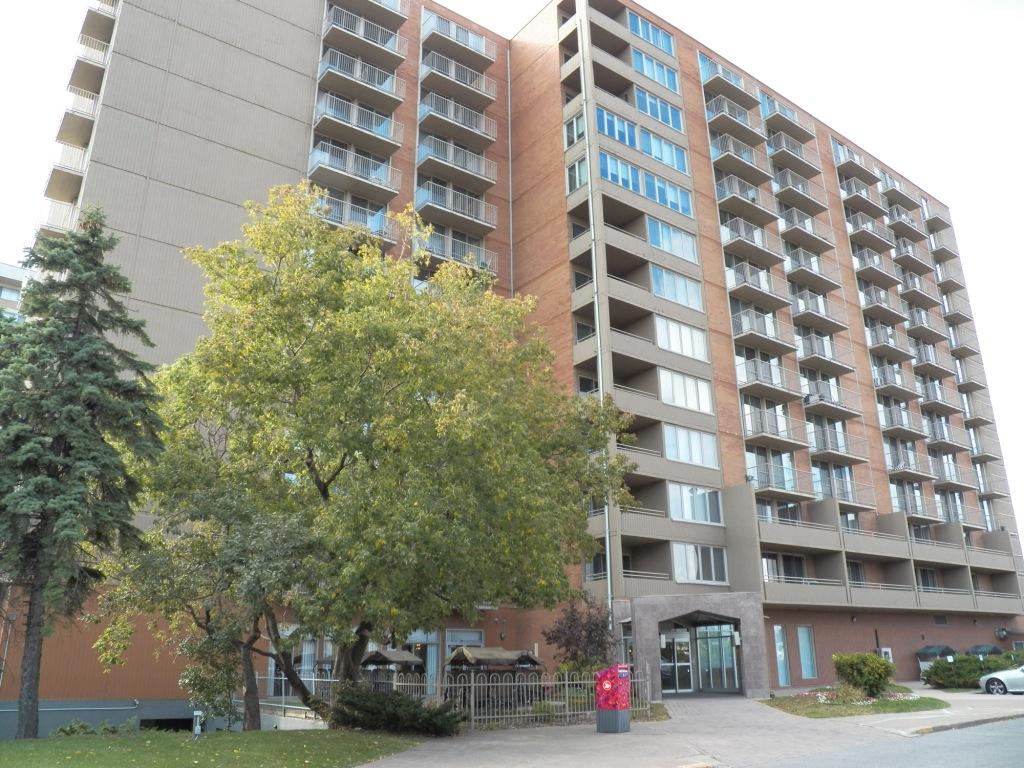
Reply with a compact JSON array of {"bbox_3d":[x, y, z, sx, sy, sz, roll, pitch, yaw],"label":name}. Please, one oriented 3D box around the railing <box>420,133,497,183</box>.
[{"bbox_3d":[-2.782,-11.162,42.637,4.097,1.160,1.120,14,-24,-36],"label":"railing"}]

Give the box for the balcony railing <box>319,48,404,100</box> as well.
[{"bbox_3d":[-7.186,-14.643,39.944,4.000,1.120,1.030,14,-24,-35],"label":"balcony railing"}]

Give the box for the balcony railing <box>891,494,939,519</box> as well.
[{"bbox_3d":[24.354,7.498,49.363,4.110,1.160,1.040,14,-24,-36],"label":"balcony railing"}]

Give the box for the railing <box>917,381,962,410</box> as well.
[{"bbox_3d":[27.749,1.036,53.533,3.953,1.197,1.052,14,-24,-35],"label":"railing"}]

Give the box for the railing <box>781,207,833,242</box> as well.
[{"bbox_3d":[17.003,-8.769,47.678,3.936,1.191,1.040,14,-24,-35],"label":"railing"}]

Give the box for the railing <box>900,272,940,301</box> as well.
[{"bbox_3d":[28.041,-6.404,56.888,4.000,1.120,1.030,14,-24,-35],"label":"railing"}]

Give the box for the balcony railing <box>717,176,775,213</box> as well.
[{"bbox_3d":[12.994,-10.086,45.451,3.968,1.136,1.078,14,-24,-35],"label":"balcony railing"}]

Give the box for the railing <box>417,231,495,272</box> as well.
[{"bbox_3d":[-2.669,-6.022,39.441,3.896,1.191,1.088,14,-24,-35],"label":"railing"}]

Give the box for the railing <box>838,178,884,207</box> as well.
[{"bbox_3d":[23.999,-12.541,56.273,4.110,1.160,1.040,14,-24,-36],"label":"railing"}]

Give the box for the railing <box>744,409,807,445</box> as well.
[{"bbox_3d":[13.214,2.310,41.214,4.000,1.120,1.030,14,-24,-35],"label":"railing"}]

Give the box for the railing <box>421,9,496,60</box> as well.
[{"bbox_3d":[-2.767,-18.016,43.901,3.896,1.191,1.088,14,-24,-35],"label":"railing"}]

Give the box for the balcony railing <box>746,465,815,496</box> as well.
[{"bbox_3d":[13.194,4.774,40.234,3.968,1.136,1.078,14,-24,-35],"label":"balcony railing"}]

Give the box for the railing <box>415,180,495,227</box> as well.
[{"bbox_3d":[-2.689,-8.546,40.718,3.953,1.197,1.105,13,-24,-34],"label":"railing"}]

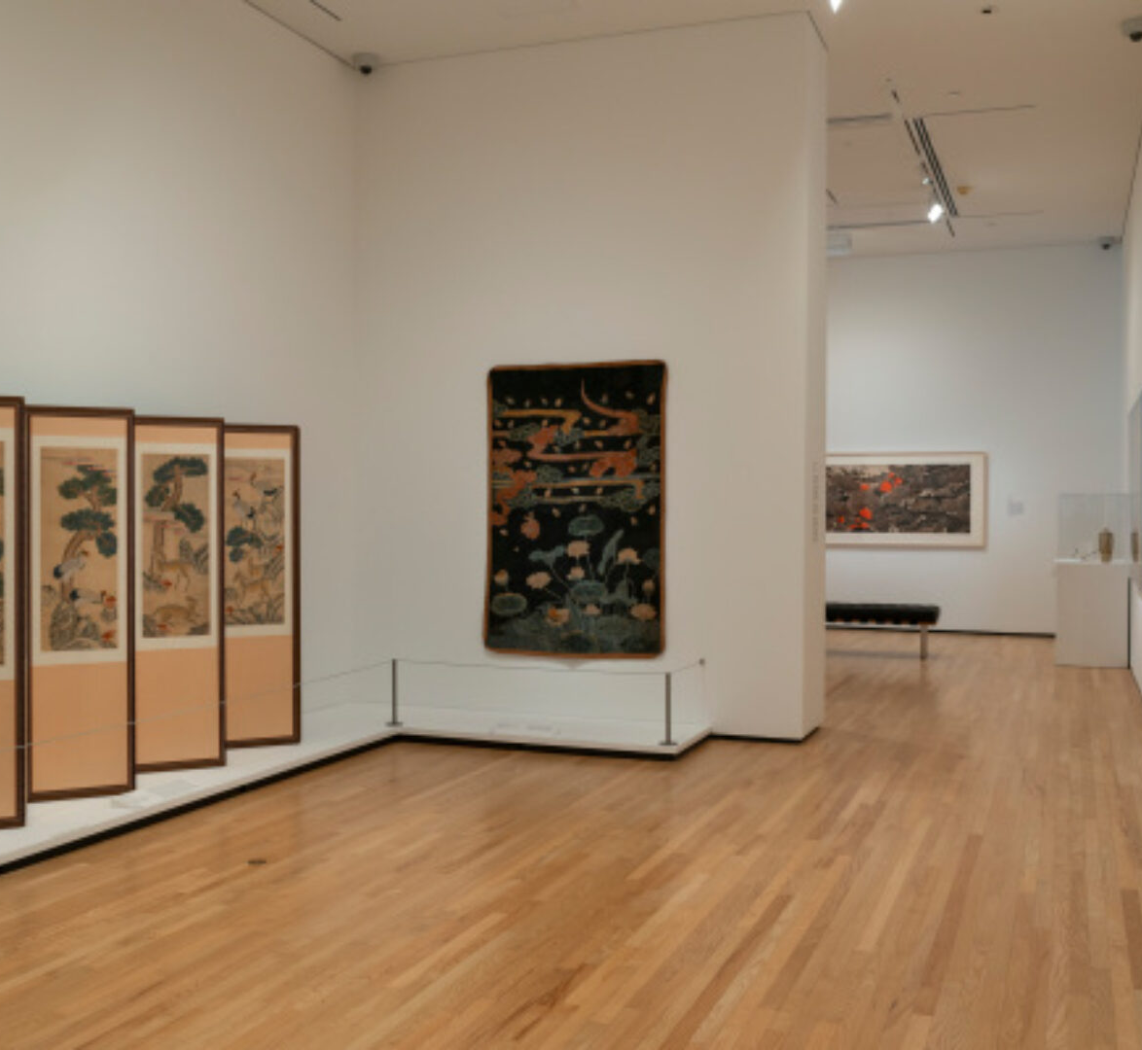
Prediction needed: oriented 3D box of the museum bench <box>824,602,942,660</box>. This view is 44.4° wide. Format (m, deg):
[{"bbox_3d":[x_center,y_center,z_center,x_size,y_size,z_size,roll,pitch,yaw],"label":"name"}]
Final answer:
[{"bbox_3d":[2.673,1.004,13.220,1.560,0.460,0.580,0,1,20],"label":"museum bench"}]

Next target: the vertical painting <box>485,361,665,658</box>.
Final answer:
[{"bbox_3d":[0.014,-0.093,8.598,1.172,1.791,0.040,0,1,20],"label":"vertical painting"}]

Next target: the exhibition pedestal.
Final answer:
[{"bbox_3d":[4.758,0.788,12.802,0.575,0.910,0.920,0,1,20],"label":"exhibition pedestal"}]

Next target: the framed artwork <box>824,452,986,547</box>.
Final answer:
[{"bbox_3d":[3.567,-0.264,15.801,2.160,1.065,0.050,0,1,20],"label":"framed artwork"}]

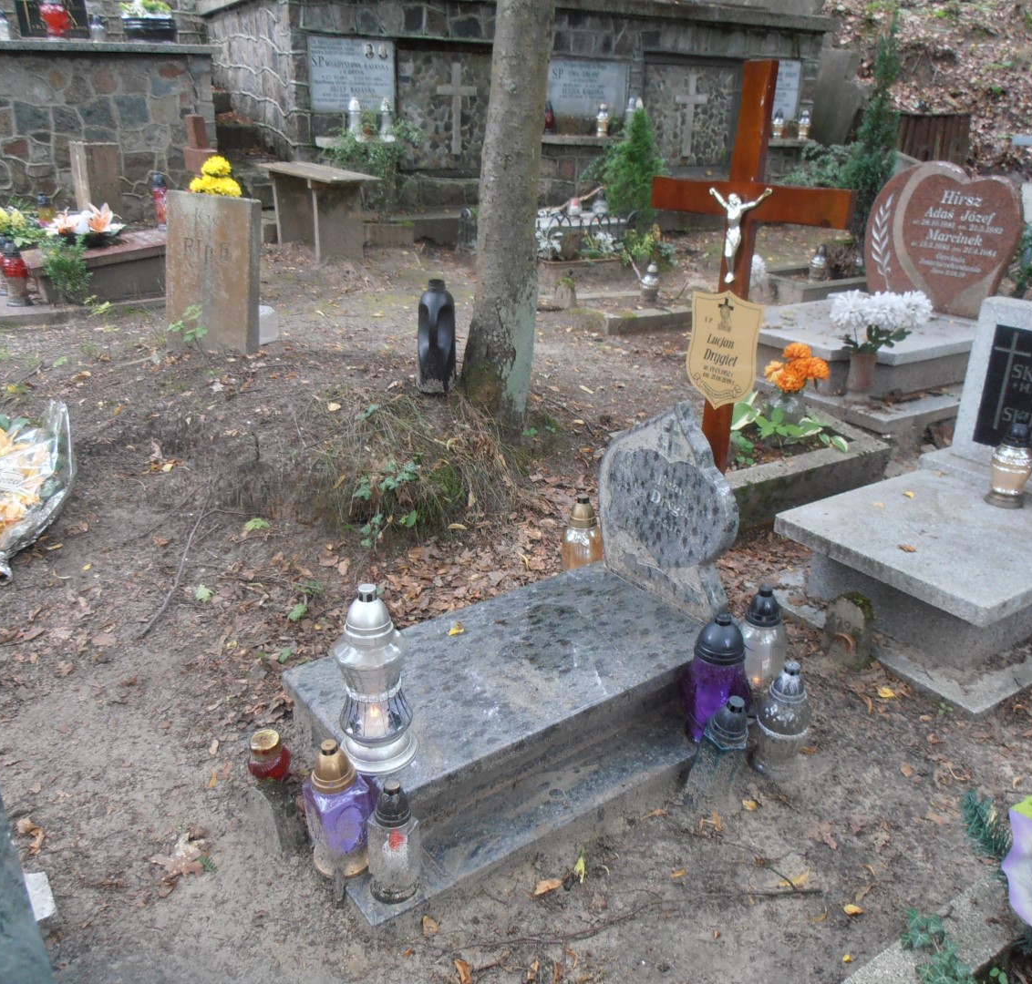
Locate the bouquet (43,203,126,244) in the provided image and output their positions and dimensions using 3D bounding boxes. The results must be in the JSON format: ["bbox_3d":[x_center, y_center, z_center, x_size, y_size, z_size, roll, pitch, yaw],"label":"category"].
[{"bbox_3d":[-2.203,-1.360,4.650,0.360,0.200,0.270,-8,25,-23],"label":"bouquet"}]

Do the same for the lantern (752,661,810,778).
[{"bbox_3d":[0.578,0.476,1.953,0.120,0.252,0.120,2,23,0],"label":"lantern"}]

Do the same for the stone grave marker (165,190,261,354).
[{"bbox_3d":[-1.271,-0.915,3.833,0.354,0.629,0.115,9,19,4],"label":"stone grave marker"}]

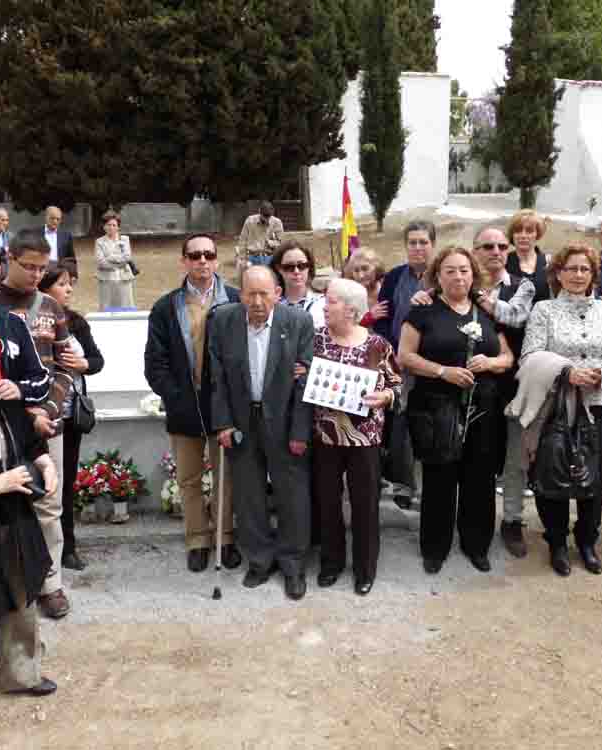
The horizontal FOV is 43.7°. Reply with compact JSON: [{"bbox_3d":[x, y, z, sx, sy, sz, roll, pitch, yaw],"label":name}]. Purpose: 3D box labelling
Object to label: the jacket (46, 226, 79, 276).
[{"bbox_3d":[-2.569,-1.186,7.923,0.490,0.750,0.290,0,6,3],"label":"jacket"}]

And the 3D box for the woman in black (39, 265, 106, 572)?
[{"bbox_3d":[-1.239,0.217,3.986,0.460,1.610,0.380,-6,11,-29],"label":"woman in black"}]

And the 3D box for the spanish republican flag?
[{"bbox_3d":[0.442,-1.370,6.700,0.200,0.820,0.150,0,6,0],"label":"spanish republican flag"}]

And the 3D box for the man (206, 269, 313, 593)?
[{"bbox_3d":[-0.198,0.283,3.675,0.540,1.620,0.420,-1,9,-2],"label":"man"}]

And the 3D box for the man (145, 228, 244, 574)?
[{"bbox_3d":[-0.537,0.155,3.899,0.540,1.740,0.380,-2,9,-5],"label":"man"}]

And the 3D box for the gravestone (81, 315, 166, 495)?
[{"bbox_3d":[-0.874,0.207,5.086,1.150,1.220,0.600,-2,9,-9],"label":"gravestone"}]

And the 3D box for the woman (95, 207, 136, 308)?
[{"bbox_3d":[-2.010,-0.985,8.229,0.470,1.600,0.340,-3,9,-11],"label":"woman"}]

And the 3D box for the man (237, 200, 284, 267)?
[{"bbox_3d":[-0.442,-1.275,9.237,0.520,1.700,0.360,-1,9,-3],"label":"man"}]

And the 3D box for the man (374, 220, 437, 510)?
[{"bbox_3d":[0.658,-0.071,4.514,0.520,1.690,0.340,0,6,4],"label":"man"}]

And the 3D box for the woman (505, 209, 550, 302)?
[{"bbox_3d":[1.499,-0.253,4.949,0.460,1.660,0.320,1,6,13],"label":"woman"}]

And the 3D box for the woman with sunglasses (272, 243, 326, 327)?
[{"bbox_3d":[-0.014,0.070,4.276,0.470,1.650,0.330,0,6,-2],"label":"woman with sunglasses"}]

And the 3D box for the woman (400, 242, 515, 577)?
[{"bbox_3d":[0.781,0.186,3.772,0.570,1.640,0.400,0,9,6],"label":"woman"}]

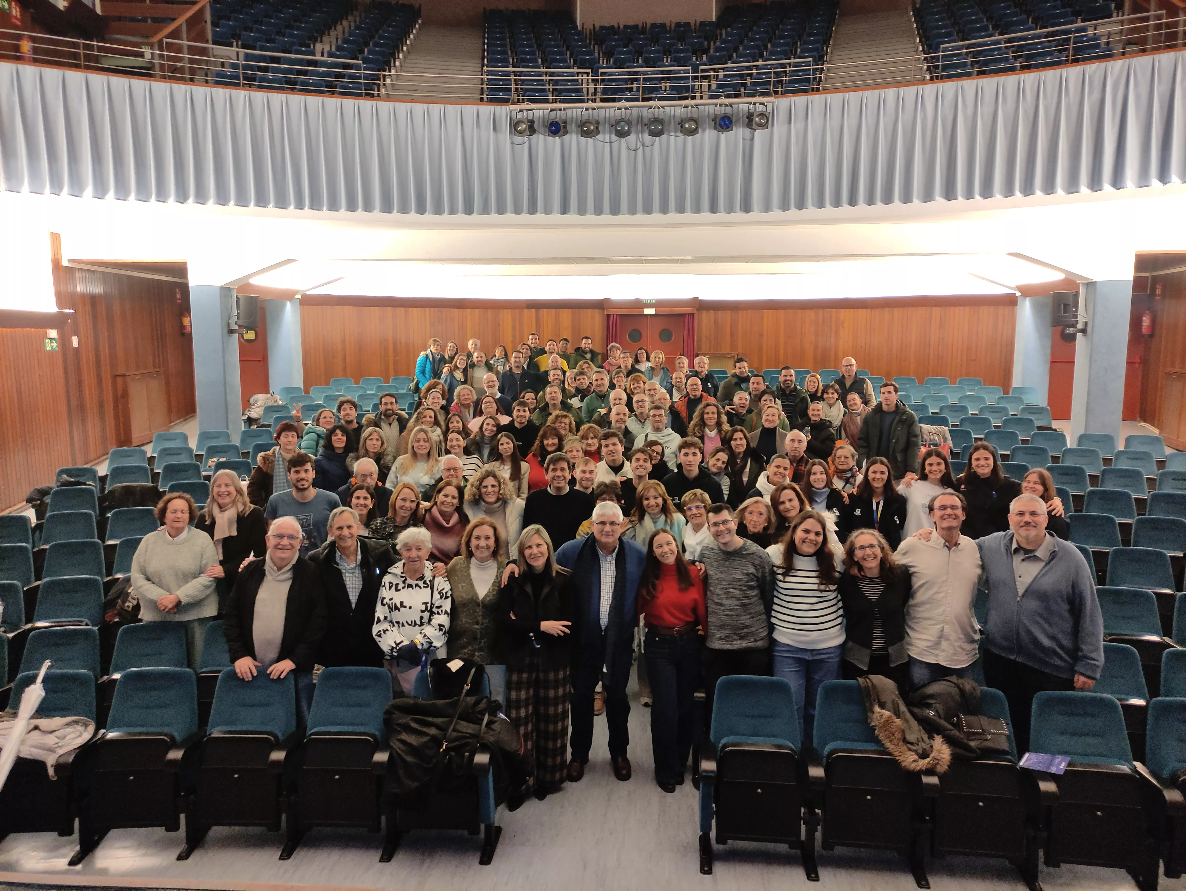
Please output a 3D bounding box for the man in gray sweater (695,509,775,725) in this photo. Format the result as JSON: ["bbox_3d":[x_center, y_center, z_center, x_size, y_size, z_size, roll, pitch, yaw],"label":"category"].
[{"bbox_3d":[0.878,1.211,5.253,0.530,1.760,0.340,1,8,8],"label":"man in gray sweater"}]

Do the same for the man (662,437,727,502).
[{"bbox_3d":[0.773,0.828,6.675,0.520,1.801,0.320,1,8,6],"label":"man"}]

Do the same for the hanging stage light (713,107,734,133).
[{"bbox_3d":[1.681,-4.207,11.068,0.240,0.310,0.280,0,7,-1],"label":"hanging stage light"}]

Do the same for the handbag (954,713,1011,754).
[{"bbox_3d":[2.039,1.488,4.453,0.270,0.180,0.100,1,-14,10],"label":"handbag"}]

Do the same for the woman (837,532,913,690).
[{"bbox_3d":[1.616,1.273,4.924,0.480,1.620,0.330,2,7,16],"label":"woman"}]

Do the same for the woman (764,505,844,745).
[{"bbox_3d":[1.245,1.225,5.119,0.500,1.709,0.330,1,8,12],"label":"woman"}]

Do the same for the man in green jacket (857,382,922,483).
[{"bbox_3d":[3.461,0.172,10.173,0.700,1.839,0.380,2,8,14],"label":"man in green jacket"}]

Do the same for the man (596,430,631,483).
[{"bbox_3d":[0.177,0.759,7.721,0.520,1.806,0.340,0,8,3],"label":"man"}]

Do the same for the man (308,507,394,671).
[{"bbox_3d":[-1.461,1.205,5.167,0.600,1.700,0.340,-2,7,-13],"label":"man"}]

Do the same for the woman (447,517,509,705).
[{"bbox_3d":[-0.686,1.256,5.290,0.500,1.653,0.320,-1,8,-6],"label":"woman"}]

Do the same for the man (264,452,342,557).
[{"bbox_3d":[-2.050,0.947,6.206,0.550,1.806,0.300,-2,8,-13],"label":"man"}]

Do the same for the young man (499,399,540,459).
[{"bbox_3d":[-0.775,0.385,9.129,0.520,1.750,0.340,0,8,-3],"label":"young man"}]

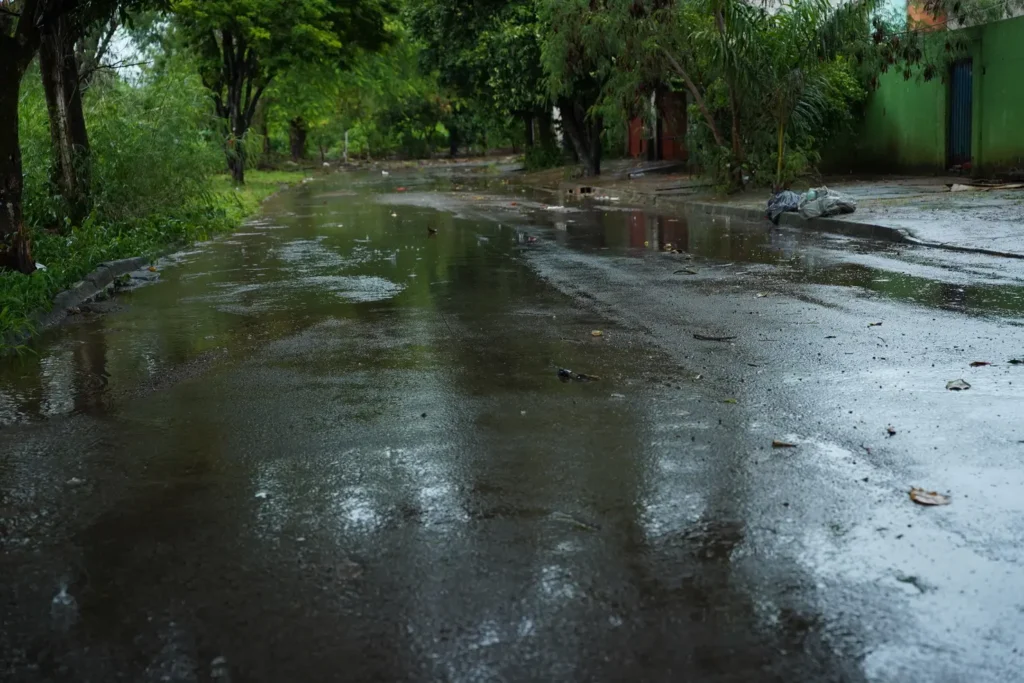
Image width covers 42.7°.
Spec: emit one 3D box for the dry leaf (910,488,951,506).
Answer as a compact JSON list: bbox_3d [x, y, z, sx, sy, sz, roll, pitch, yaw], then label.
[{"bbox_3d":[1.548,0.575,4.850,0.150,0.030,0.090,2,10,20],"label":"dry leaf"}]

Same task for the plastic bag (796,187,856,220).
[{"bbox_3d":[3.930,-1.732,16.300,0.660,0.360,0.500,1,10,15],"label":"plastic bag"}]

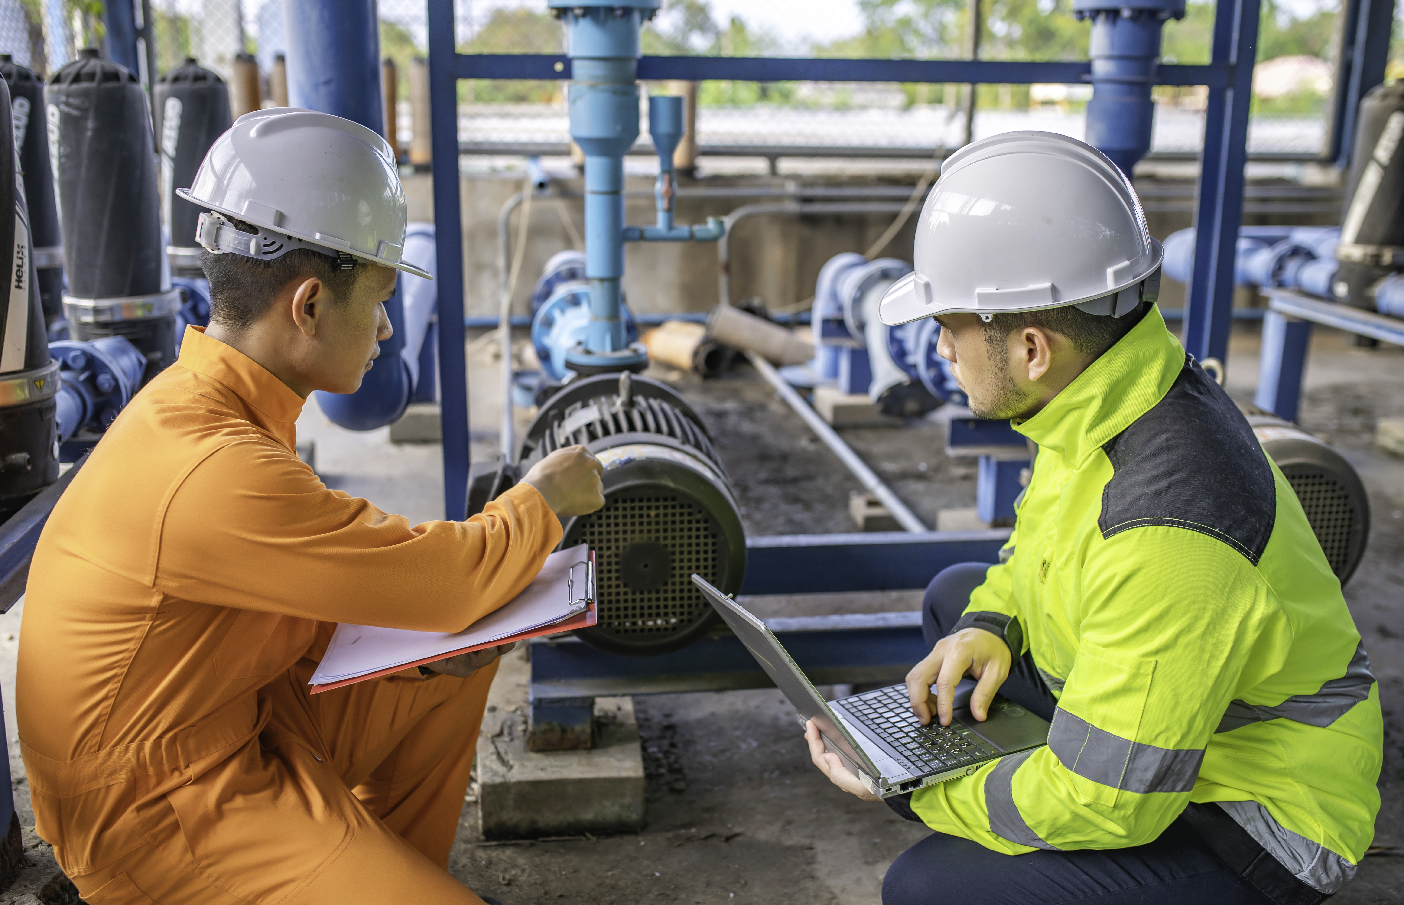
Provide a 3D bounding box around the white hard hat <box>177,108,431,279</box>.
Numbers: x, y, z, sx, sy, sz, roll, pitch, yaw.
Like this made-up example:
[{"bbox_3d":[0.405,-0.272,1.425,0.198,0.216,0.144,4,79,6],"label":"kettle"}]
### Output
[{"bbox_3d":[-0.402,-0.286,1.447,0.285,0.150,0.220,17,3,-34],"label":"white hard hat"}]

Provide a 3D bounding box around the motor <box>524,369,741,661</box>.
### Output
[{"bbox_3d":[-0.120,0.088,2.251,0.350,0.370,0.560,-1,14,-8],"label":"motor"}]

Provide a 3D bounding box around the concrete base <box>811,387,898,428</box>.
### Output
[{"bbox_3d":[0.586,-0.178,5.082,0.260,0.078,0.300,-1,14,-8],"label":"concrete base"}]

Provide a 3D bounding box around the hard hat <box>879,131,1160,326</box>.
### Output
[{"bbox_3d":[0.307,-0.233,1.360,0.285,0.160,0.220,-9,0,34],"label":"hard hat"}]

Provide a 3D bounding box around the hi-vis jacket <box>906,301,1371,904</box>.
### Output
[{"bbox_3d":[0.481,0.156,1.409,0.450,0.600,0.520,-2,12,26],"label":"hi-vis jacket"}]

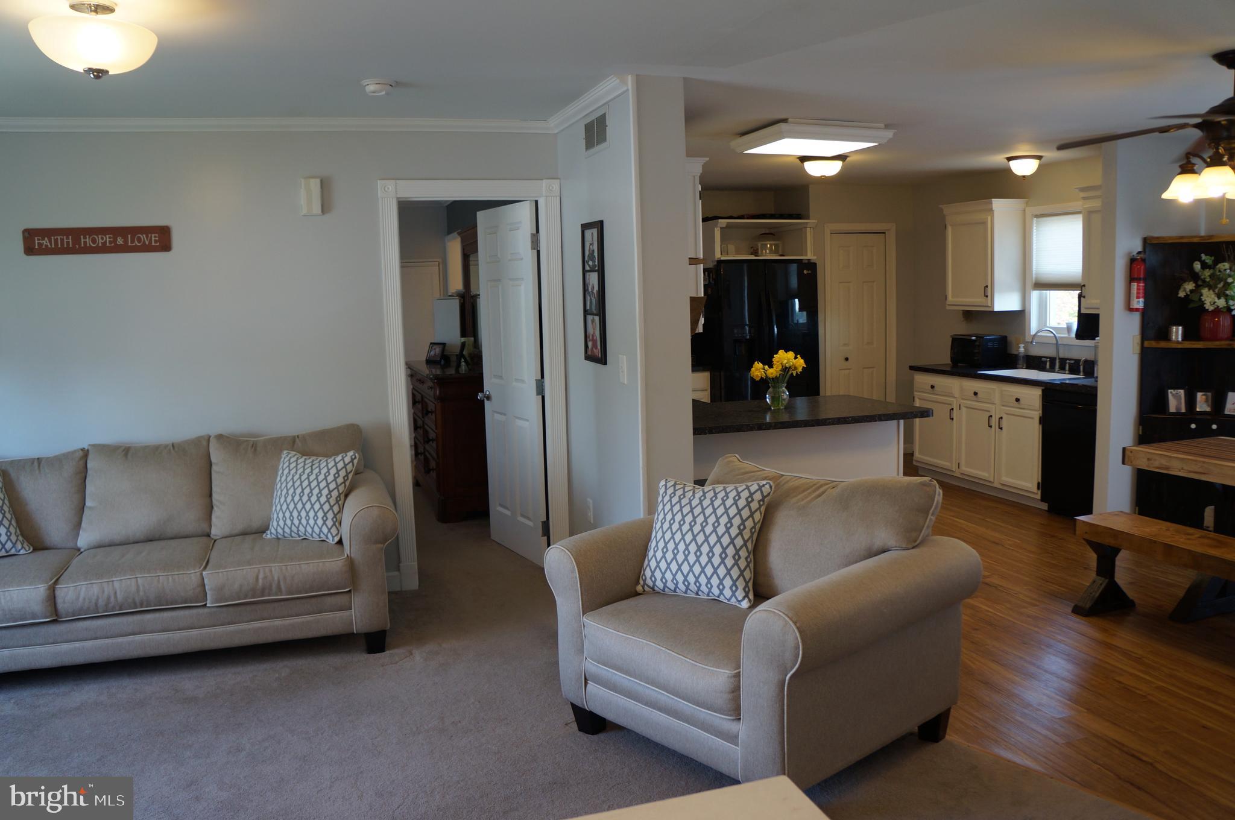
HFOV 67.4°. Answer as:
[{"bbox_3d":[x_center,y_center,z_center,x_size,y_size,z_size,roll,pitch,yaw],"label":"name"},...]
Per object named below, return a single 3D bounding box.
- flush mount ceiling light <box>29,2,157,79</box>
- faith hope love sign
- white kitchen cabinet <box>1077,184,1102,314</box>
[{"bbox_3d":[-1.547,-1.096,2.742,0.334,0.215,0.334,-4,7,-17],"label":"flush mount ceiling light"},{"bbox_3d":[-2.352,-0.764,4.184,0.610,0.125,0.020,-4,8,-20],"label":"faith hope love sign"},{"bbox_3d":[3.242,-1.008,5.726,0.340,0.800,0.570,-4,8,-20],"label":"white kitchen cabinet"}]

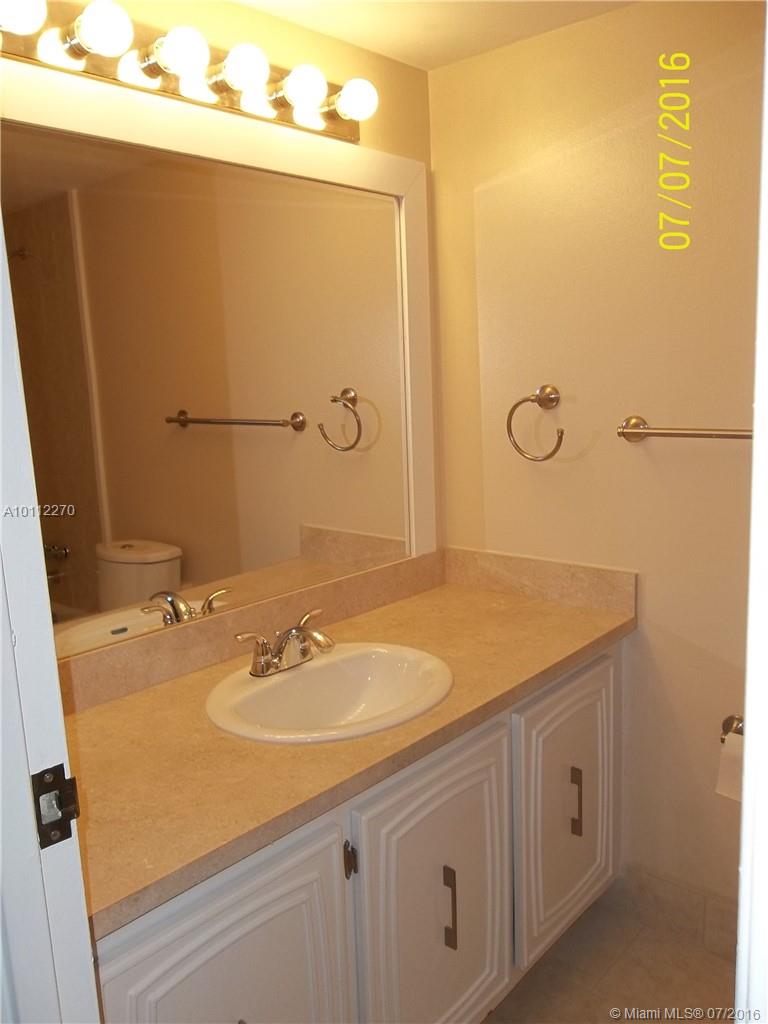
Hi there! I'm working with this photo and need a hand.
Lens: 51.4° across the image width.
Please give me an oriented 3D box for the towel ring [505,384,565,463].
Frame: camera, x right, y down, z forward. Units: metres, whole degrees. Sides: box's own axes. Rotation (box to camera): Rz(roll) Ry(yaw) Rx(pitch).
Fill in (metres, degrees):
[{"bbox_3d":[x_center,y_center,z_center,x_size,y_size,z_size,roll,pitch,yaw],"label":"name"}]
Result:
[{"bbox_3d":[0.365,-0.208,1.877,0.161,0.179,0.070,7,13,42],"label":"towel ring"}]

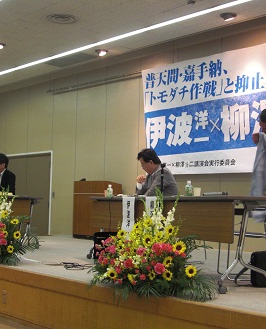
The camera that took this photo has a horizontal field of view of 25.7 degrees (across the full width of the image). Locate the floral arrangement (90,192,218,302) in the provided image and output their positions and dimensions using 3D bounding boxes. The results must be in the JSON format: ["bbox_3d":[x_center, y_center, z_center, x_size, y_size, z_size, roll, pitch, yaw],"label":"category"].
[{"bbox_3d":[0.158,0.583,4.280,0.880,0.750,0.660,0,-4,22],"label":"floral arrangement"}]

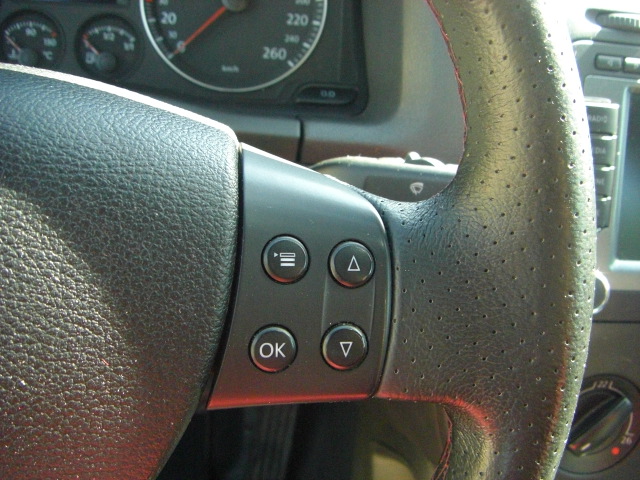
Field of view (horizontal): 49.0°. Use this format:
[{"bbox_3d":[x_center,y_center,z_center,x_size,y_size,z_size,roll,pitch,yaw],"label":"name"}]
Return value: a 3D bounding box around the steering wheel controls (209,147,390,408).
[{"bbox_3d":[-0.006,0.011,0.202,0.051,0.072,0.021,1,0,-10],"label":"steering wheel controls"}]

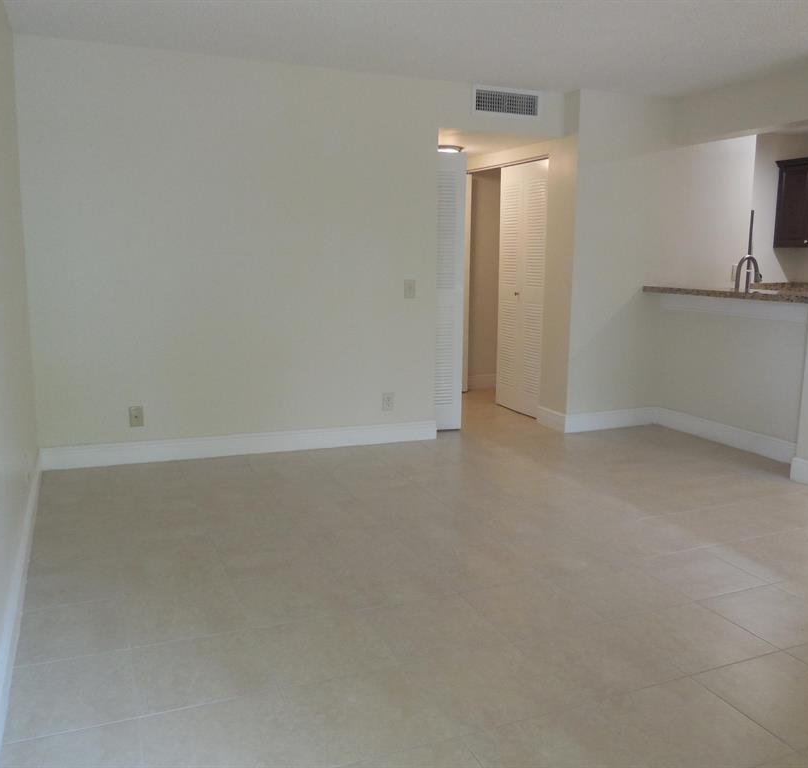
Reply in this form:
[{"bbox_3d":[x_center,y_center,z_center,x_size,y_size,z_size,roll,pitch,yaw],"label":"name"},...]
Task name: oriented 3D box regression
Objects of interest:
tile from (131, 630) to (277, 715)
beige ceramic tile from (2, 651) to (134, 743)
[{"bbox_3d":[-0.628,0.884,2.289,0.399,0.010,0.399,-3,10,-22],"label":"tile"},{"bbox_3d":[-0.961,0.899,2.159,0.336,0.010,0.399,-3,10,-22],"label":"beige ceramic tile"}]

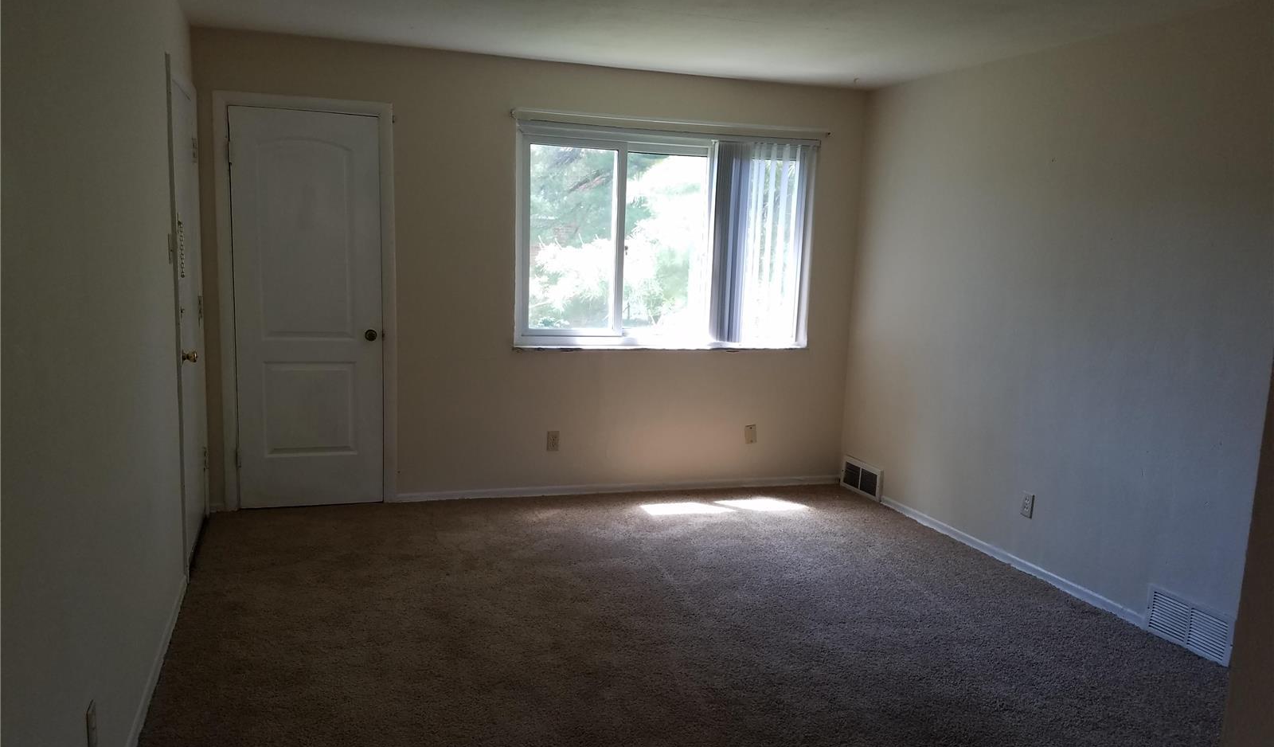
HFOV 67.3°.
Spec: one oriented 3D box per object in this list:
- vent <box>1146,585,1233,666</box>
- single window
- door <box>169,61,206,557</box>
[{"bbox_3d":[2.128,0.971,3.702,0.020,0.185,0.385,-1,9,-19],"label":"vent"},{"bbox_3d":[0.191,-0.767,5.564,1.845,1.235,0.100,-1,9,-19],"label":"single window"},{"bbox_3d":[-2.014,-0.221,4.285,0.045,2.030,0.800,-1,9,-19],"label":"door"}]

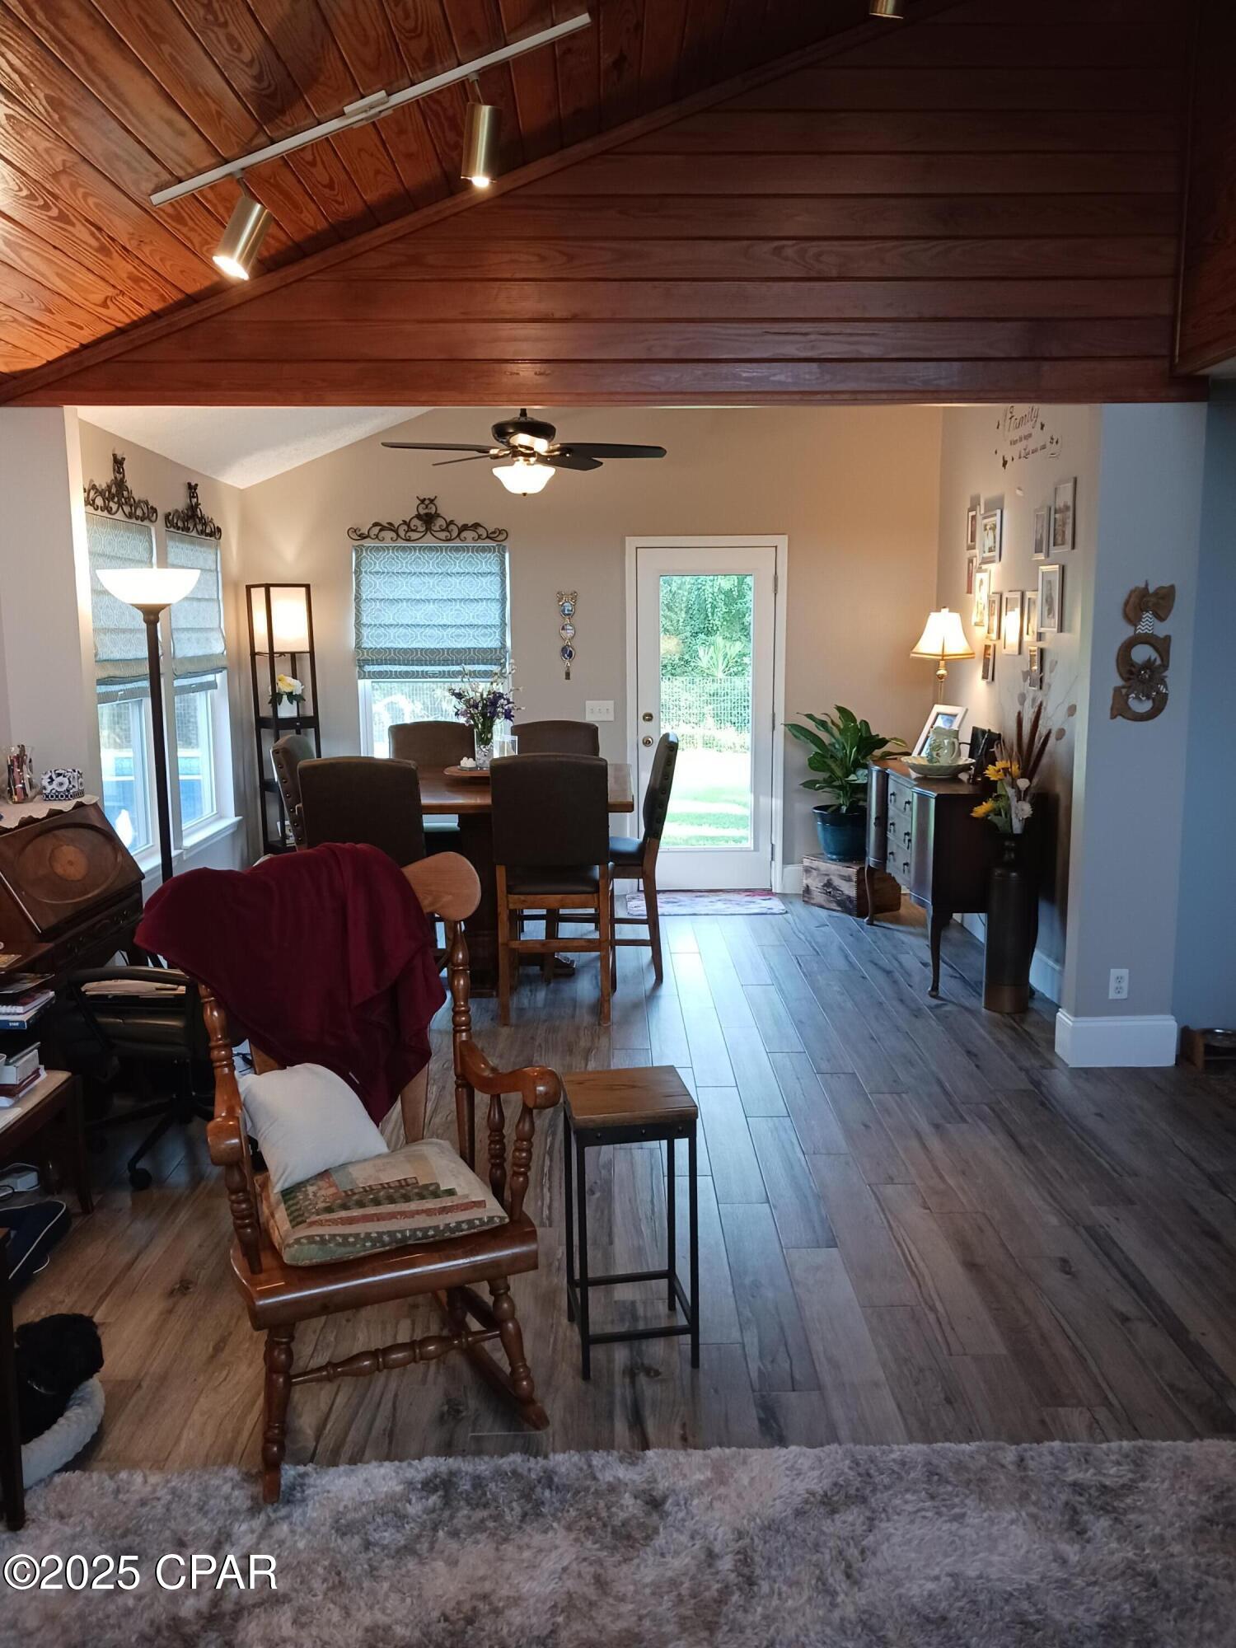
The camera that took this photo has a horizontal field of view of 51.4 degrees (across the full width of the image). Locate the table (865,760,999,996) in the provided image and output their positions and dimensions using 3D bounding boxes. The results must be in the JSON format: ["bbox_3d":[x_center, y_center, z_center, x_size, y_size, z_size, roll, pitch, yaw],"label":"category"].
[{"bbox_3d":[1.588,0.208,6.191,0.500,0.887,1.380,0,9,0],"label":"table"}]

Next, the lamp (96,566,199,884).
[{"bbox_3d":[-1.698,-0.035,4.818,0.370,1.829,0.370,0,9,0],"label":"lamp"}]

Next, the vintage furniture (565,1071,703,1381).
[{"bbox_3d":[0.026,0.876,2.854,0.262,0.600,0.256,-2,9,-9],"label":"vintage furniture"}]

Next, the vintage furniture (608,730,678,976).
[{"bbox_3d":[-0.039,0.135,5.792,0.603,1.095,0.462,0,8,0],"label":"vintage furniture"}]

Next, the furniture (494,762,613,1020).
[{"bbox_3d":[-0.246,0.237,5.341,0.480,1.110,0.560,0,9,3],"label":"furniture"}]

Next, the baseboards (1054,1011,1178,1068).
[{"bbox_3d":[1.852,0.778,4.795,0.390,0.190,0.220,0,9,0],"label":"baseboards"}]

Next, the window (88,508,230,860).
[{"bbox_3d":[-2.163,-0.641,6.192,0.110,1.530,1.860,0,9,0],"label":"window"}]

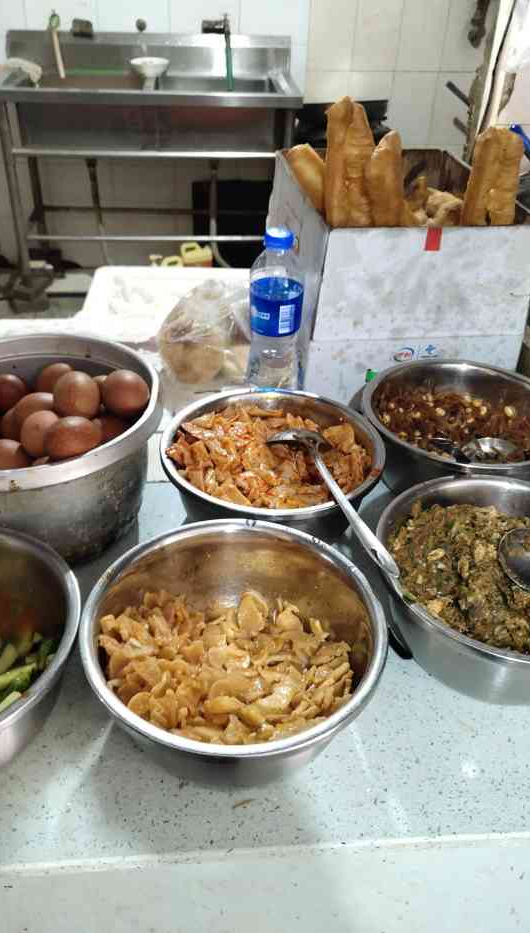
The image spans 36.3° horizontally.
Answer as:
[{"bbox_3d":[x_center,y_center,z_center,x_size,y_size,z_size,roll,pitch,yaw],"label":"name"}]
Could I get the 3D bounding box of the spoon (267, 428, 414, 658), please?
[{"bbox_3d":[0.057,0.027,0.734,0.066,0.045,0.245,-9,38,-15],"label":"spoon"}]

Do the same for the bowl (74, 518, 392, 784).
[{"bbox_3d":[-0.024,0.153,0.631,0.229,0.096,0.229,2,37,-1],"label":"bowl"}]

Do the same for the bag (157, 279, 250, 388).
[{"bbox_3d":[-0.078,-0.187,1.067,0.130,0.120,0.120,2,37,-1],"label":"bag"}]

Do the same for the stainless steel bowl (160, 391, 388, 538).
[{"bbox_3d":[0.007,0.017,0.821,0.219,0.093,0.219,2,37,-1],"label":"stainless steel bowl"}]

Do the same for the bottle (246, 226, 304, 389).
[{"bbox_3d":[0.014,-0.178,0.978,0.065,0.219,0.065,2,37,-1],"label":"bottle"}]

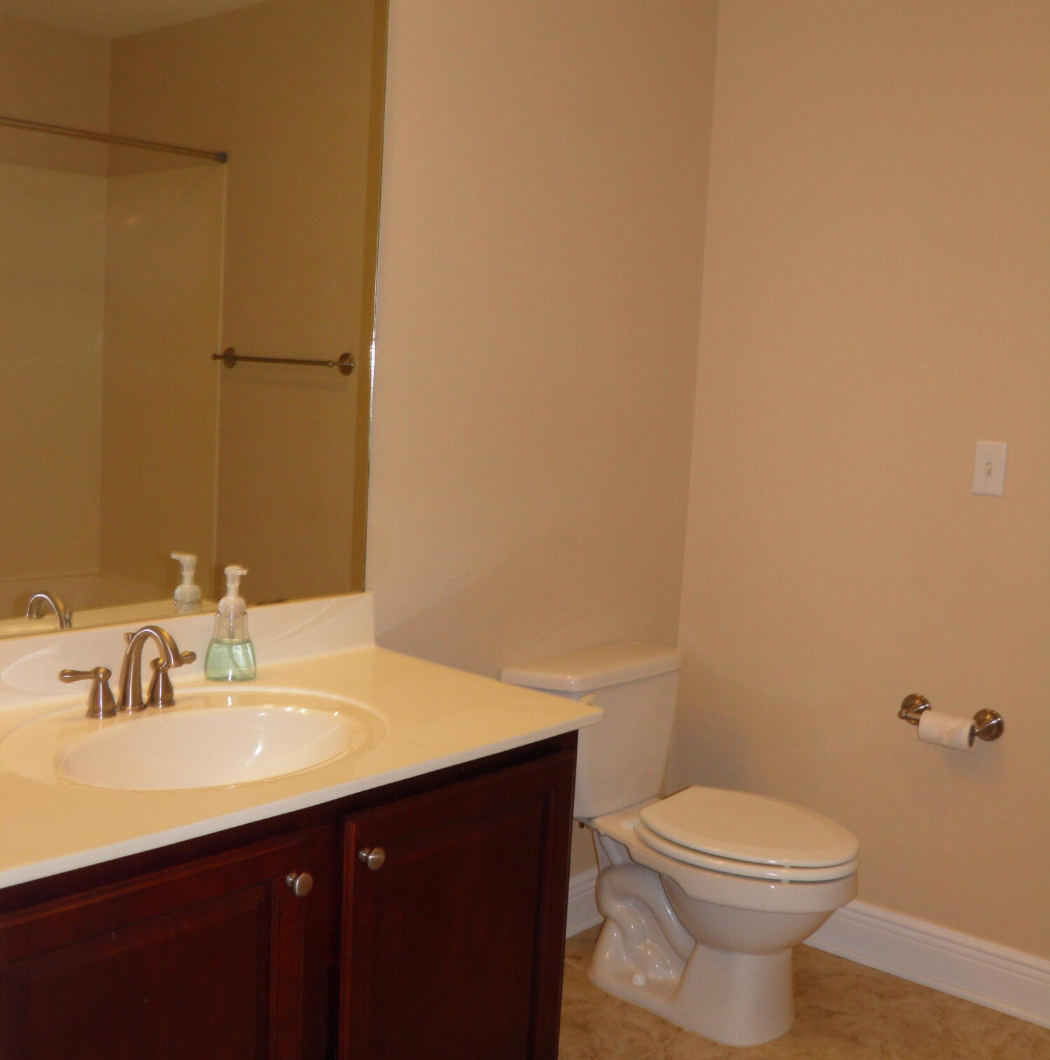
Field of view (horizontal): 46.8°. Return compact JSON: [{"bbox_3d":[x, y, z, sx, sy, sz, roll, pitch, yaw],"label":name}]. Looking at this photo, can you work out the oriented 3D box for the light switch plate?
[{"bbox_3d":[0.991,-0.129,2.595,0.071,0.115,0.012,9,10,42],"label":"light switch plate"}]

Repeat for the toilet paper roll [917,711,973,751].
[{"bbox_3d":[0.920,0.437,2.648,0.110,0.064,0.064,9,10,42],"label":"toilet paper roll"}]

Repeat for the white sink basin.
[{"bbox_3d":[-0.460,0.369,1.768,0.390,0.130,0.490,9,10,42],"label":"white sink basin"}]

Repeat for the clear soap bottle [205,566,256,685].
[{"bbox_3d":[-0.513,0.160,2.124,0.070,0.190,0.077,3,7,0],"label":"clear soap bottle"}]

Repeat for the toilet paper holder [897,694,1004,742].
[{"bbox_3d":[0.920,0.417,2.664,0.232,0.066,0.075,9,10,42],"label":"toilet paper holder"}]

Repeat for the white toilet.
[{"bbox_3d":[0.369,0.676,2.668,0.730,0.705,0.440,9,10,42],"label":"white toilet"}]

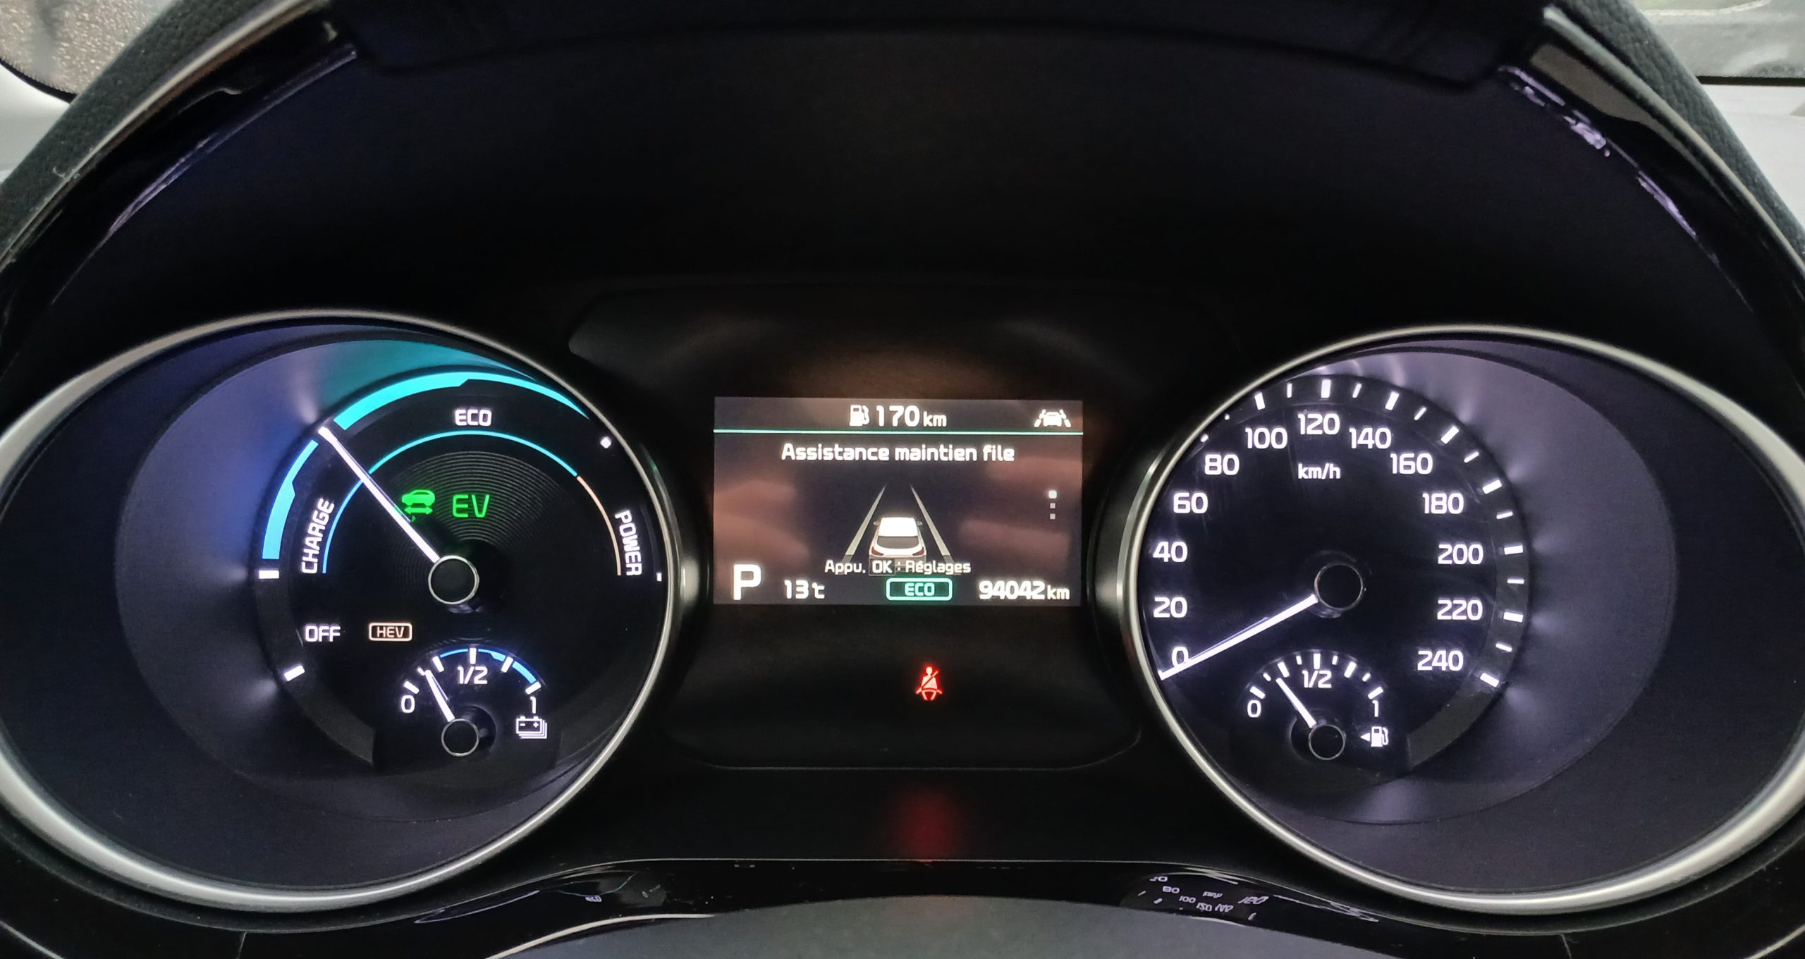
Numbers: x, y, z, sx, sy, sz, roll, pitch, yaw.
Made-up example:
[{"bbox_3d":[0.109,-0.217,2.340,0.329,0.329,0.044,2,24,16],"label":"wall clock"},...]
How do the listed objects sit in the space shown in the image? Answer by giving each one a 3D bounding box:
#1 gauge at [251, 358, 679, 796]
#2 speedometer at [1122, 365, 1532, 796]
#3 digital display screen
[{"bbox_3d":[-0.109,0.025,0.338,0.106,0.107,0.020,1,0,-1],"label":"gauge"},{"bbox_3d":[0.107,0.026,0.341,0.106,0.107,0.020,1,0,-1],"label":"speedometer"},{"bbox_3d":[-0.001,0.006,0.342,0.093,0.052,0.010,1,0,-1],"label":"digital display screen"}]

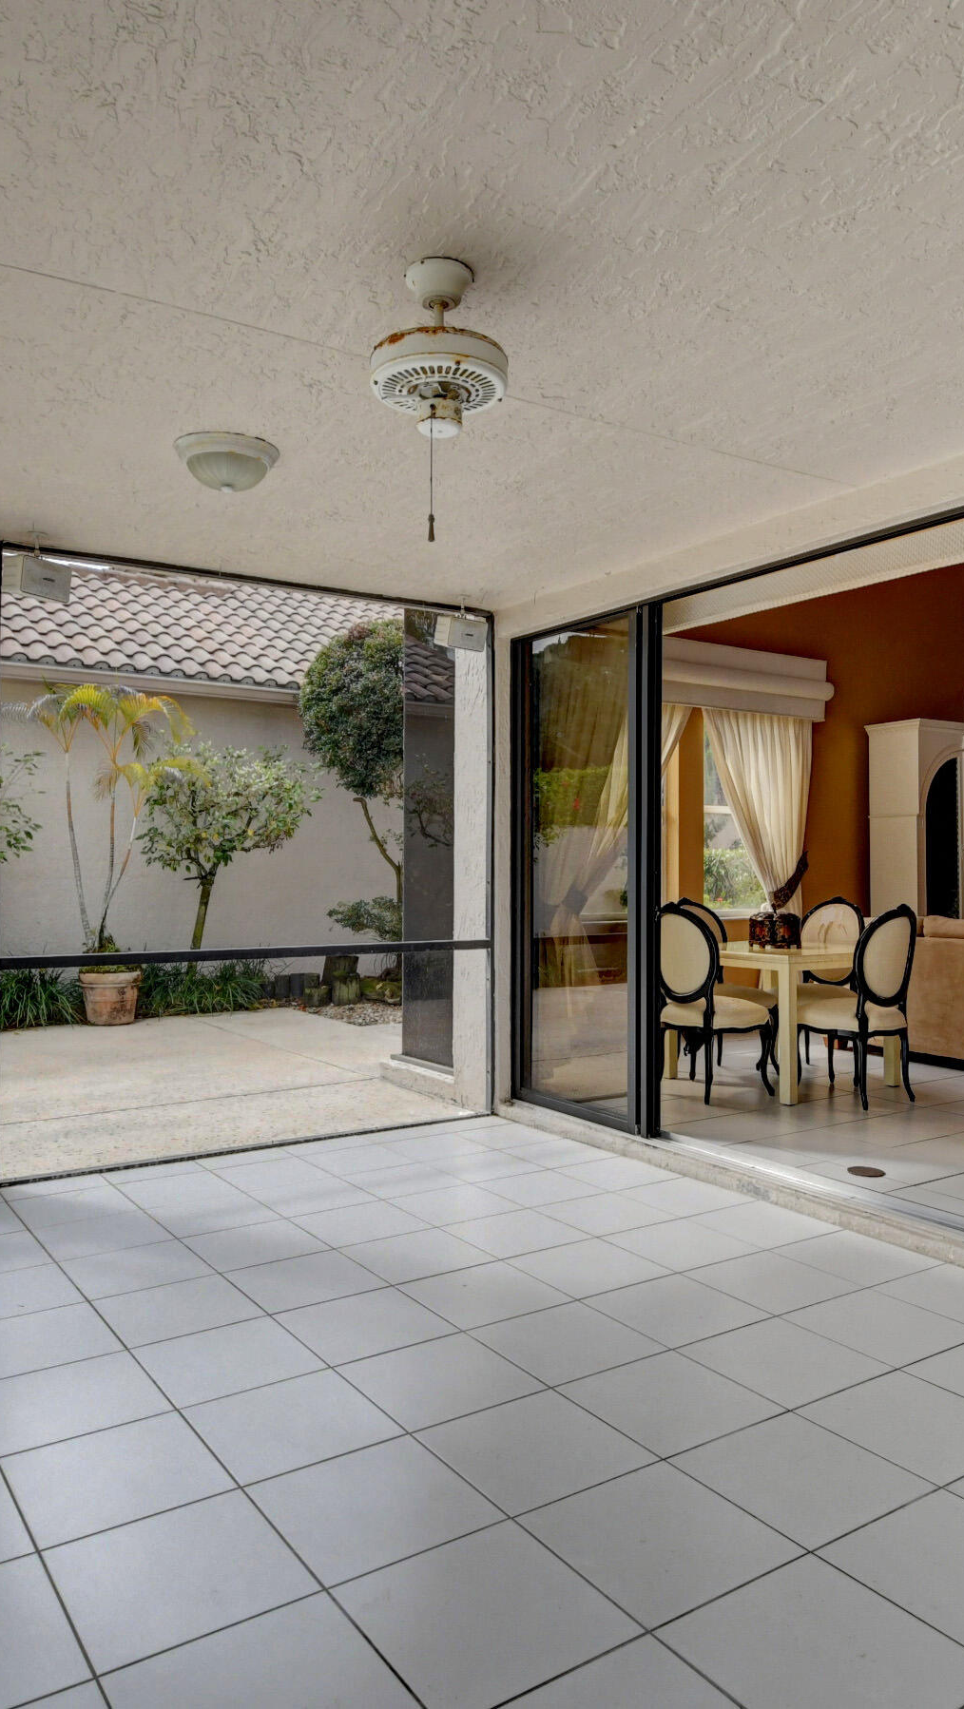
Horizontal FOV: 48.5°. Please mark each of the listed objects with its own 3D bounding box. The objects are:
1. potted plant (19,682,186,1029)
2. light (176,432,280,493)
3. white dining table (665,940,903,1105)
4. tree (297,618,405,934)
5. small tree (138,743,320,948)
[{"bbox_3d":[-3.245,-0.010,9.150,1.450,2.900,1.350,0,0,-36],"label":"potted plant"},{"bbox_3d":[-0.821,-1.245,3.460,0.340,0.145,0.340,0,0,0],"label":"light"},{"bbox_3d":[1.673,0.902,6.080,0.920,0.756,0.920,0,0,-36],"label":"white dining table"},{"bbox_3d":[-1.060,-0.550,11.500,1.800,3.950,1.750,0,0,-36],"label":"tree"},{"bbox_3d":[-2.410,0.200,10.200,1.720,2.500,1.600,0,0,-36],"label":"small tree"}]

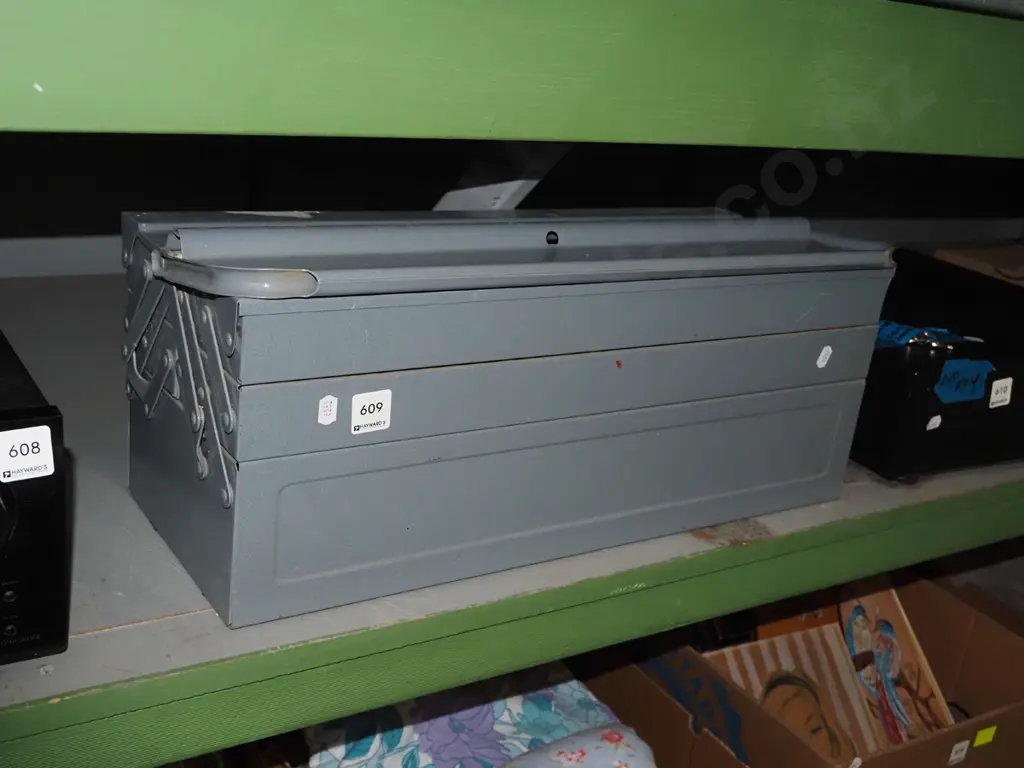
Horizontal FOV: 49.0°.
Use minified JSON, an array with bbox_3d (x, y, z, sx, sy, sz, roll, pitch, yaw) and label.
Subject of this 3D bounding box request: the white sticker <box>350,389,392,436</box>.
[{"bbox_3d":[-0.087,0.017,0.694,0.027,0.027,0.001,-9,24,-32],"label":"white sticker"}]

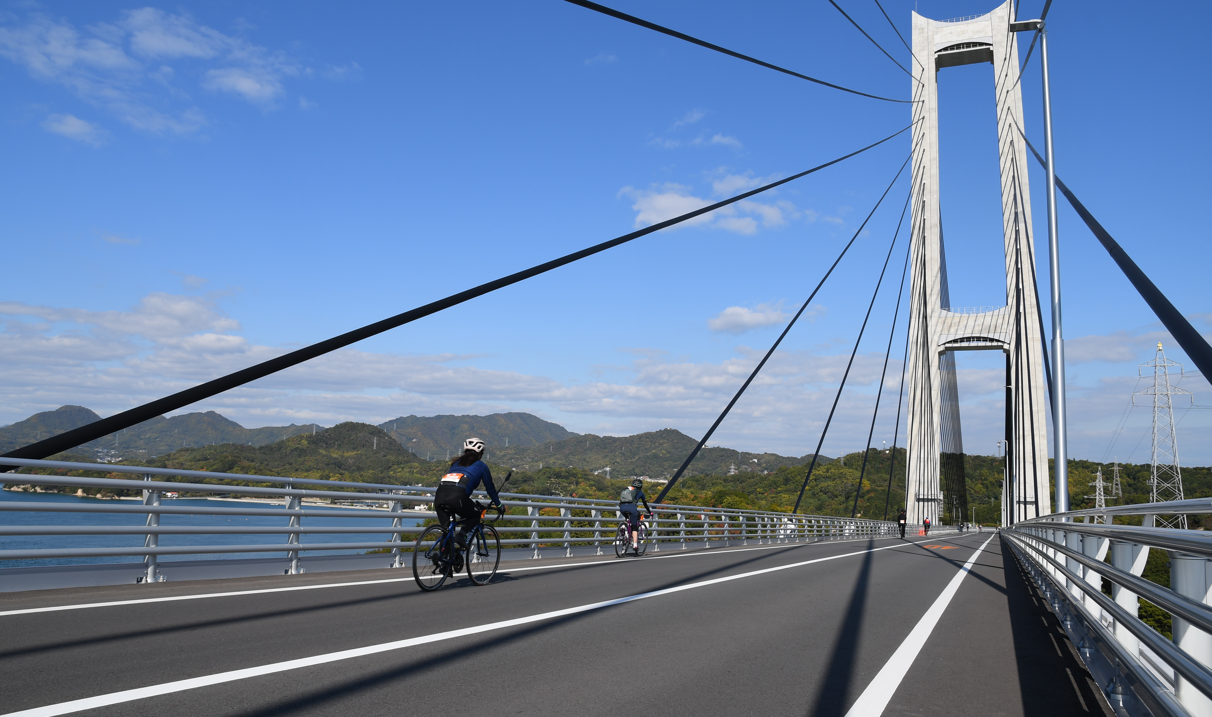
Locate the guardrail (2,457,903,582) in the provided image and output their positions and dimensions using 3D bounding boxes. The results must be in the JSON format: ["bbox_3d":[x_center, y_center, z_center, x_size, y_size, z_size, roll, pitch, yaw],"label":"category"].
[{"bbox_3d":[10.250,8.018,40.008,0.320,1.140,73.797,-2,-11,25],"label":"guardrail"}]

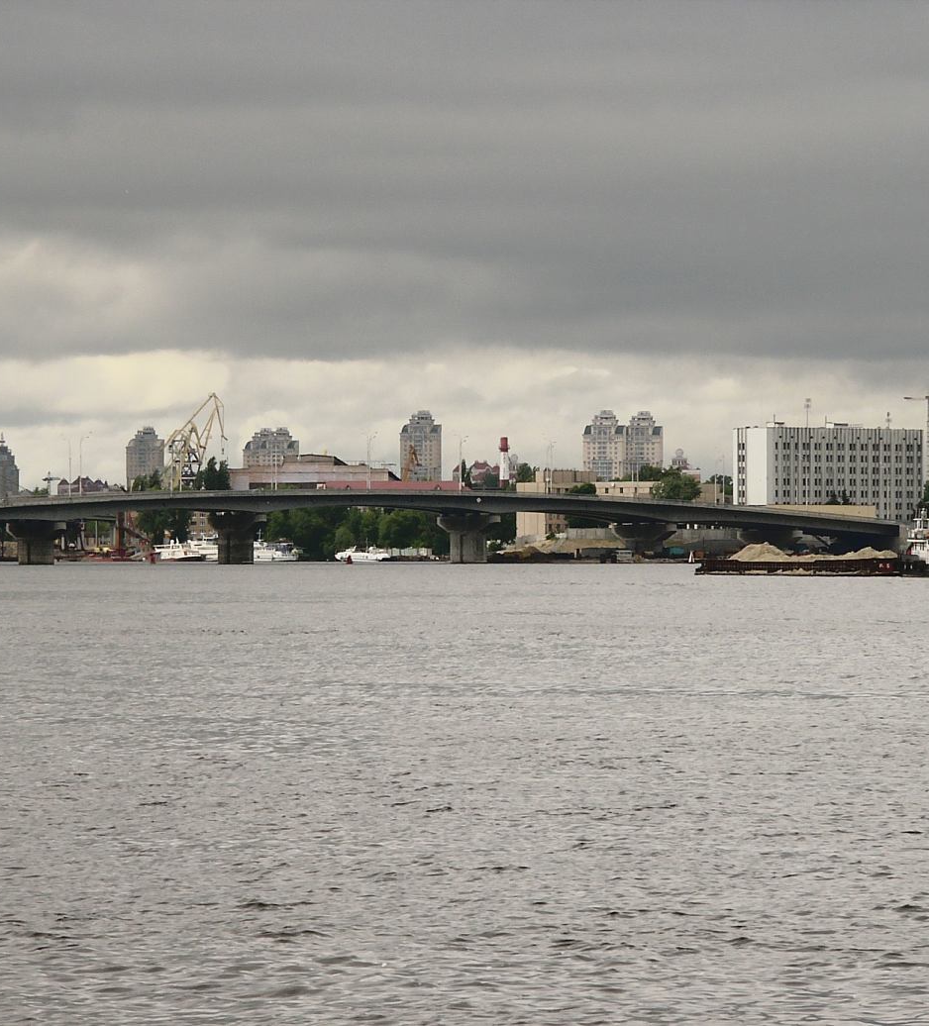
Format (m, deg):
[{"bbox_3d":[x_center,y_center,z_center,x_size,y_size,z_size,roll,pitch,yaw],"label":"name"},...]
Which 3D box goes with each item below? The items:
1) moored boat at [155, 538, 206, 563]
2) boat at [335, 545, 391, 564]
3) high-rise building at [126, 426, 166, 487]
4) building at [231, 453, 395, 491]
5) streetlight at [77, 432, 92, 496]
[{"bbox_3d":[-71.470,9.330,1480.000,13.000,6.040,4.000,0,0,32],"label":"moored boat"},{"bbox_3d":[-25.520,10.340,1480.000,14.000,4.300,4.200,0,0,-18],"label":"boat"},{"bbox_3d":[-246.310,-24.770,4550.000,27.000,85.030,24.000,0,0,9],"label":"high-rise building"},{"bbox_3d":[-48.070,-5.280,1820.000,50.000,26.750,55.000,0,0,5],"label":"building"},{"bbox_3d":[-82.610,-10.680,1280.000,2.600,13.700,1.000,0,0,44],"label":"streetlight"}]

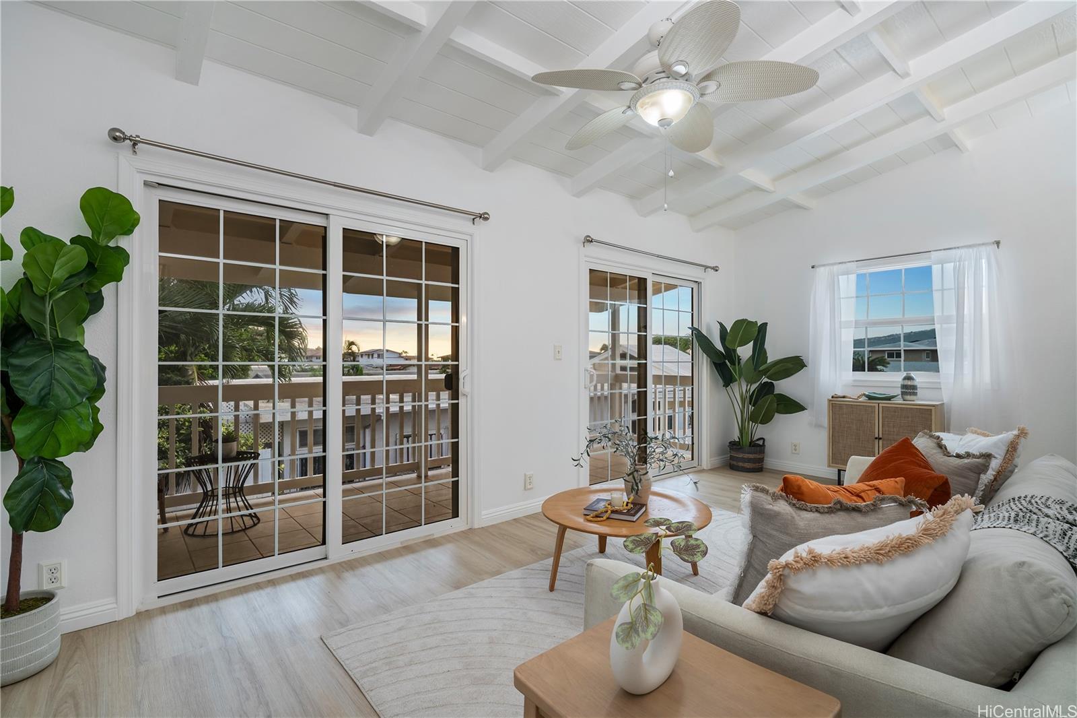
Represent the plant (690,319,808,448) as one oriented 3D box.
[{"bbox_3d":[2.120,0.300,4.860,1.120,1.400,0.820,0,0,0],"label":"plant"}]

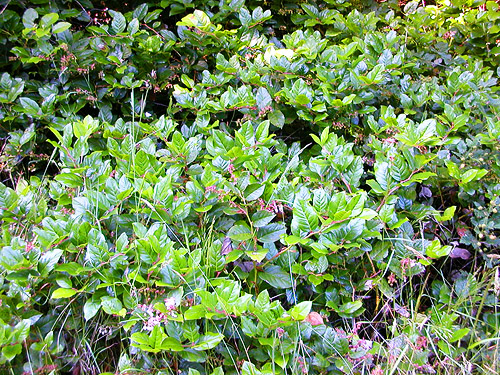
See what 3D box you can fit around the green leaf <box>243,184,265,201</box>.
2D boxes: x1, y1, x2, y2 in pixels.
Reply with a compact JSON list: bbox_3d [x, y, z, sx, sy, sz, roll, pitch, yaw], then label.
[{"bbox_3d":[0.016,0.015,1.620,0.076,0.020,0.045,-36,61,-24],"label":"green leaf"}]

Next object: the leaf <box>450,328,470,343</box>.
[{"bbox_3d":[0.524,0.368,1.330,0.060,0.014,0.032,-31,32,-10],"label":"leaf"}]

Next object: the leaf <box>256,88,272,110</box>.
[{"bbox_3d":[0.046,-0.283,1.700,0.050,0.018,0.080,-2,66,-1],"label":"leaf"}]

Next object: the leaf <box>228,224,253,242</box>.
[{"bbox_3d":[-0.027,0.136,1.540,0.070,0.020,0.057,-6,53,-4],"label":"leaf"}]

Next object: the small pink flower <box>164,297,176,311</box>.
[{"bbox_3d":[-0.205,0.300,1.380,0.031,0.032,0.030,0,23,0],"label":"small pink flower"}]

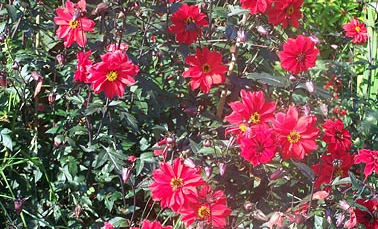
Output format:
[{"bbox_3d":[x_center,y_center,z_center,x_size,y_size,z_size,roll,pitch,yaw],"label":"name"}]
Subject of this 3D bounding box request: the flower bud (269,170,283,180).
[{"bbox_3d":[0.162,0.113,2.150,0.028,0.014,0.014,-35,0,0],"label":"flower bud"}]

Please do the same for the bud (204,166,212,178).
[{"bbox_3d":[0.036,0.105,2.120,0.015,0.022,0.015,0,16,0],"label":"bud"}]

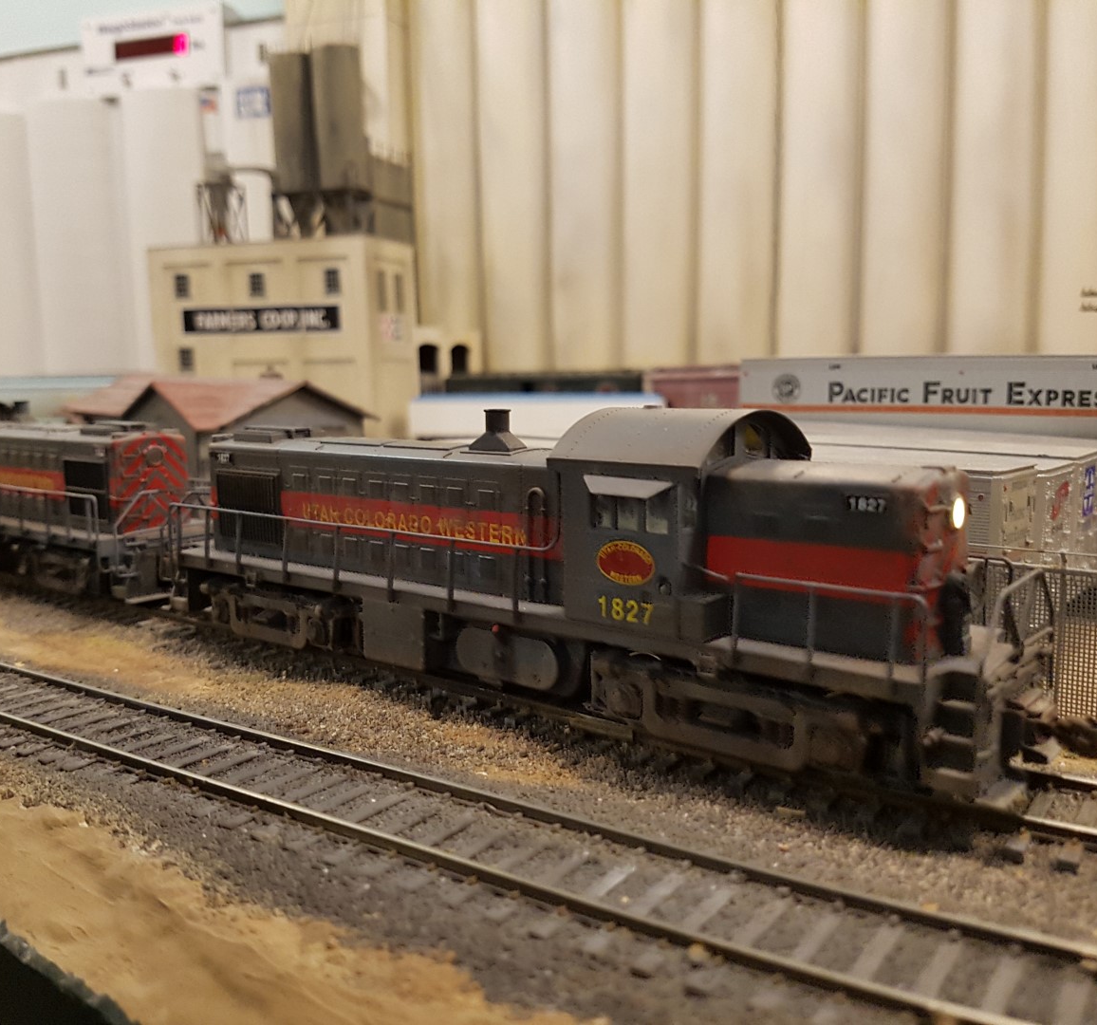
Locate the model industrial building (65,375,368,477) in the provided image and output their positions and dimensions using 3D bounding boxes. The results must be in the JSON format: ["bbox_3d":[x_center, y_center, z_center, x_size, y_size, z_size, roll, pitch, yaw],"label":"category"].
[{"bbox_3d":[-0.168,-0.032,0.494,0.162,0.069,0.103,5,9,40],"label":"model industrial building"}]

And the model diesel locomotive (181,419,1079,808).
[{"bbox_3d":[-0.007,0.006,0.192,0.192,0.051,0.036,5,9,40],"label":"model diesel locomotive"}]

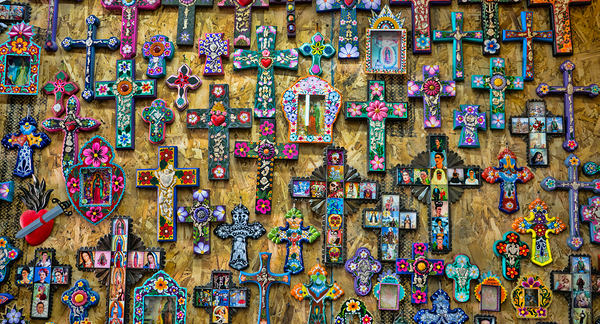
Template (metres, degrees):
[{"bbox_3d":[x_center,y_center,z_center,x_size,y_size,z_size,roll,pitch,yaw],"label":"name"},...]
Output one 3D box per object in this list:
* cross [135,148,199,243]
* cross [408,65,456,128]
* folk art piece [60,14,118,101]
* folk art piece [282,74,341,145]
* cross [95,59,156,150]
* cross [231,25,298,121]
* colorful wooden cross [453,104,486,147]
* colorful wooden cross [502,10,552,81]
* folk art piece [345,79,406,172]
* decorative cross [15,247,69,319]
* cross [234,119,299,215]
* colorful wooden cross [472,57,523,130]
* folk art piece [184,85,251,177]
[{"bbox_3d":[-0.428,0.102,1.835,0.206,0.307,0.026,-1,-6,3],"label":"cross"},{"bbox_3d":[0.436,-0.213,1.886,0.158,0.209,0.033,0,-6,0],"label":"cross"},{"bbox_3d":[-0.703,-0.348,1.901,0.195,0.290,0.028,0,-6,3],"label":"folk art piece"},{"bbox_3d":[0.039,-0.169,1.878,0.200,0.225,0.040,0,-6,0],"label":"folk art piece"},{"bbox_3d":[-0.575,-0.188,1.883,0.198,0.296,0.033,-1,-6,0],"label":"cross"},{"bbox_3d":[-0.111,-0.294,1.862,0.212,0.309,0.022,0,-6,3],"label":"cross"},{"bbox_3d":[0.542,-0.114,1.803,0.101,0.133,0.022,2,-6,4],"label":"colorful wooden cross"},{"bbox_3d":[0.733,-0.372,1.817,0.154,0.224,0.027,1,-6,4],"label":"colorful wooden cross"},{"bbox_3d":[0.252,-0.114,1.875,0.204,0.303,0.035,1,-6,0],"label":"folk art piece"},{"bbox_3d":[-0.819,0.391,1.827,0.180,0.221,0.025,1,-6,0],"label":"decorative cross"},{"bbox_3d":[-0.107,0.018,1.861,0.205,0.307,0.035,2,-6,0],"label":"cross"},{"bbox_3d":[0.632,-0.218,1.808,0.157,0.227,0.023,2,-6,4],"label":"colorful wooden cross"},{"bbox_3d":[-0.263,-0.096,1.873,0.211,0.313,0.035,0,-6,0],"label":"folk art piece"}]

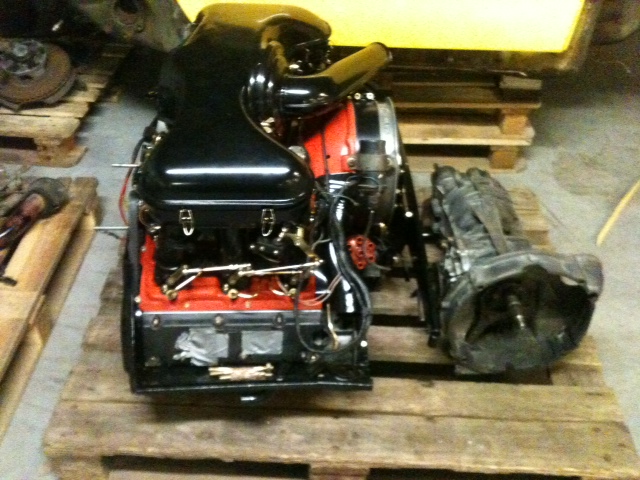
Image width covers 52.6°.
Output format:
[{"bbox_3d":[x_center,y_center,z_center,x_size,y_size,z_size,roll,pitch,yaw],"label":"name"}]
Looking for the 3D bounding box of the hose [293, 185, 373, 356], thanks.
[{"bbox_3d":[0.028,0.069,1.301,0.150,0.310,0.170,1,41,-3],"label":"hose"}]

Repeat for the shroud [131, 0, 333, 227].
[{"bbox_3d":[-0.150,-0.278,1.353,0.320,0.210,0.590,2,41,-3],"label":"shroud"}]

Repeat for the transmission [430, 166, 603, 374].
[{"bbox_3d":[0.415,-0.002,1.565,0.335,0.340,0.550,3,41,-1],"label":"transmission"}]

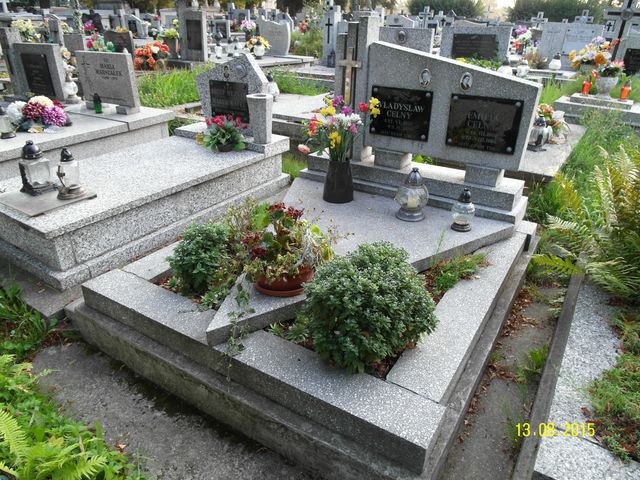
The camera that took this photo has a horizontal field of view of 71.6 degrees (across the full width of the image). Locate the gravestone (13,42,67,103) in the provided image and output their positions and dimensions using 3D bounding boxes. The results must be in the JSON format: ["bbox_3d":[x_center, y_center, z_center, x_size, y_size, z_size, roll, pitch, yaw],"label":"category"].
[{"bbox_3d":[-2.579,-1.535,4.094,0.600,0.490,0.090,12,27,21],"label":"gravestone"}]

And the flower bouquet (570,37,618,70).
[{"bbox_3d":[3.898,-2.641,6.300,0.580,0.450,0.520,16,29,28],"label":"flower bouquet"}]

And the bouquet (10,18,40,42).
[{"bbox_3d":[-4.307,-3.069,6.500,0.370,0.330,0.350,16,29,28],"label":"bouquet"}]

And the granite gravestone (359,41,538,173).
[{"bbox_3d":[0.807,-0.877,2.848,1.069,0.696,0.138,15,30,29],"label":"granite gravestone"}]

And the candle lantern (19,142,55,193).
[{"bbox_3d":[-1.677,-0.431,2.607,0.165,0.285,0.165,16,31,29],"label":"candle lantern"}]

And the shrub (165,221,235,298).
[{"bbox_3d":[-0.568,0.088,2.088,0.290,0.330,0.290,1,25,-1],"label":"shrub"}]

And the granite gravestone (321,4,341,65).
[{"bbox_3d":[0.260,-4.115,8.998,0.300,1.100,0.220,16,29,28],"label":"granite gravestone"}]

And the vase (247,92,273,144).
[{"bbox_3d":[-0.473,-0.972,3.569,0.190,0.345,0.172,15,30,29],"label":"vase"}]

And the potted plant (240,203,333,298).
[{"bbox_3d":[-0.144,0.041,1.983,0.385,0.362,0.345,-2,26,-4],"label":"potted plant"}]

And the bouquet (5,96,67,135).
[{"bbox_3d":[-2.416,-1.084,3.784,0.494,0.236,0.380,-15,30,-28],"label":"bouquet"}]

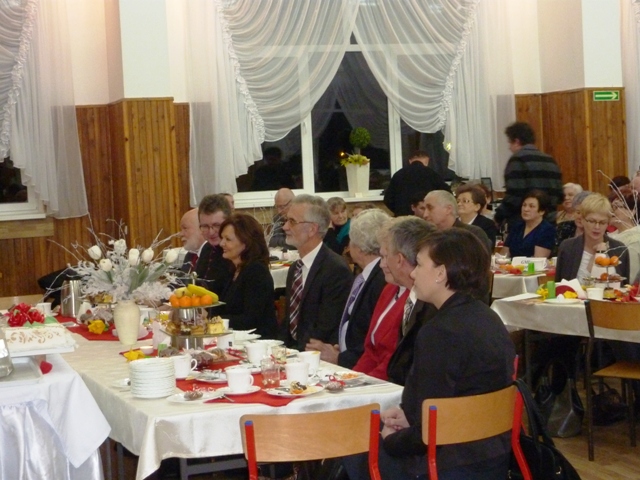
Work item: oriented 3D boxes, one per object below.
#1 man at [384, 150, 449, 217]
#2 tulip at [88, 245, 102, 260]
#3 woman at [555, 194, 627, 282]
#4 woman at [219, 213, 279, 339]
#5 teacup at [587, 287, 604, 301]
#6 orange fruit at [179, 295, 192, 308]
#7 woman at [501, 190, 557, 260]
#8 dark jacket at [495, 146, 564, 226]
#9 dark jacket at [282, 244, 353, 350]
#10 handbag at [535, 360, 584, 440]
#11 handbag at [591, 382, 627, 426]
[{"bbox_3d":[0.812,0.043,10.207,0.580,1.600,0.500,-2,3,5],"label":"man"},{"bbox_3d":[-1.042,0.059,5.750,0.057,0.067,0.057,-14,6,1],"label":"tulip"},{"bbox_3d":[1.454,0.392,6.521,0.470,1.290,0.750,-2,3,7],"label":"woman"},{"bbox_3d":[-0.459,0.507,6.063,0.750,1.280,0.460,-4,4,-22],"label":"woman"},{"bbox_3d":[1.363,0.272,6.120,0.090,0.070,0.086,-3,3,-6],"label":"teacup"},{"bbox_3d":[-0.551,0.252,5.080,0.055,0.050,0.055,-2,3,0],"label":"orange fruit"},{"bbox_3d":[1.435,0.263,8.845,0.470,1.270,0.750,0,4,37],"label":"woman"},{"bbox_3d":[1.624,-0.372,9.600,0.400,0.740,0.540,1,5,45],"label":"dark jacket"},{"bbox_3d":[-0.007,0.357,5.720,0.340,0.650,0.490,-4,4,-26],"label":"dark jacket"},{"bbox_3d":[1.334,0.865,6.870,0.160,0.420,0.260,-5,4,-40],"label":"handbag"},{"bbox_3d":[1.657,0.922,7.100,0.130,0.245,0.260,-1,4,30],"label":"handbag"}]

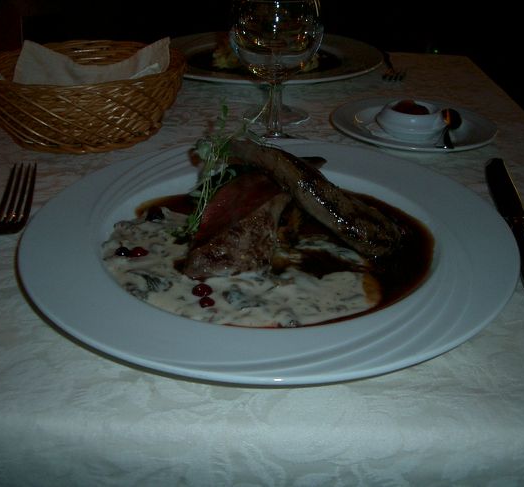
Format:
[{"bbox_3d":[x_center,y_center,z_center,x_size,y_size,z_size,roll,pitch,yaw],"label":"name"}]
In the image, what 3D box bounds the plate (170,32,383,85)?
[{"bbox_3d":[0.005,-0.229,0.833,0.296,0.027,0.296,0,29,0],"label":"plate"}]

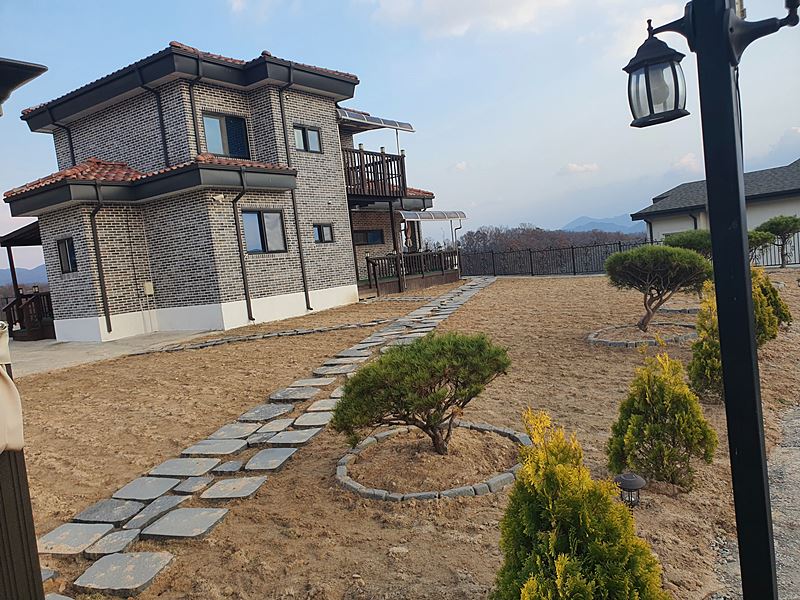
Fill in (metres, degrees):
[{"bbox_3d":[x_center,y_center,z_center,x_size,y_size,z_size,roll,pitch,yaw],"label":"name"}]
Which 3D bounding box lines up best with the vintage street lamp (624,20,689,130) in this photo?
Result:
[{"bbox_3d":[0.648,-0.574,1.511,0.154,0.247,0.154,-5,5,25],"label":"vintage street lamp"}]

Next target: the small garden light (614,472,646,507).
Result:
[{"bbox_3d":[1.222,1.009,3.191,0.176,0.159,0.176,-5,4,19],"label":"small garden light"}]

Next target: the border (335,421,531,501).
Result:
[{"bbox_3d":[0.244,1.080,4.216,1.373,0.100,1.373,-6,4,2],"label":"border"}]

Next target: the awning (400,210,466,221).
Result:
[{"bbox_3d":[1.088,-3.625,26.345,1.650,0.460,5.400,-4,5,34],"label":"awning"}]

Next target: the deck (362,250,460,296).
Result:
[{"bbox_3d":[-0.319,-1.090,24.932,2.600,1.500,7.500,-4,5,34],"label":"deck"}]

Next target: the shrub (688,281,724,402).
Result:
[{"bbox_3d":[2.575,0.323,4.864,0.538,0.969,0.538,-4,5,28],"label":"shrub"}]

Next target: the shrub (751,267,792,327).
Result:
[{"bbox_3d":[4.827,-0.051,7.914,0.634,0.757,0.634,-4,5,31],"label":"shrub"}]

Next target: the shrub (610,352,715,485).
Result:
[{"bbox_3d":[1.497,0.665,3.417,0.608,0.745,0.608,-5,5,23],"label":"shrub"}]

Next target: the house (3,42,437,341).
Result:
[{"bbox_3d":[-4.910,-3.708,23.398,9.350,7.950,18.000,-4,5,34],"label":"house"}]

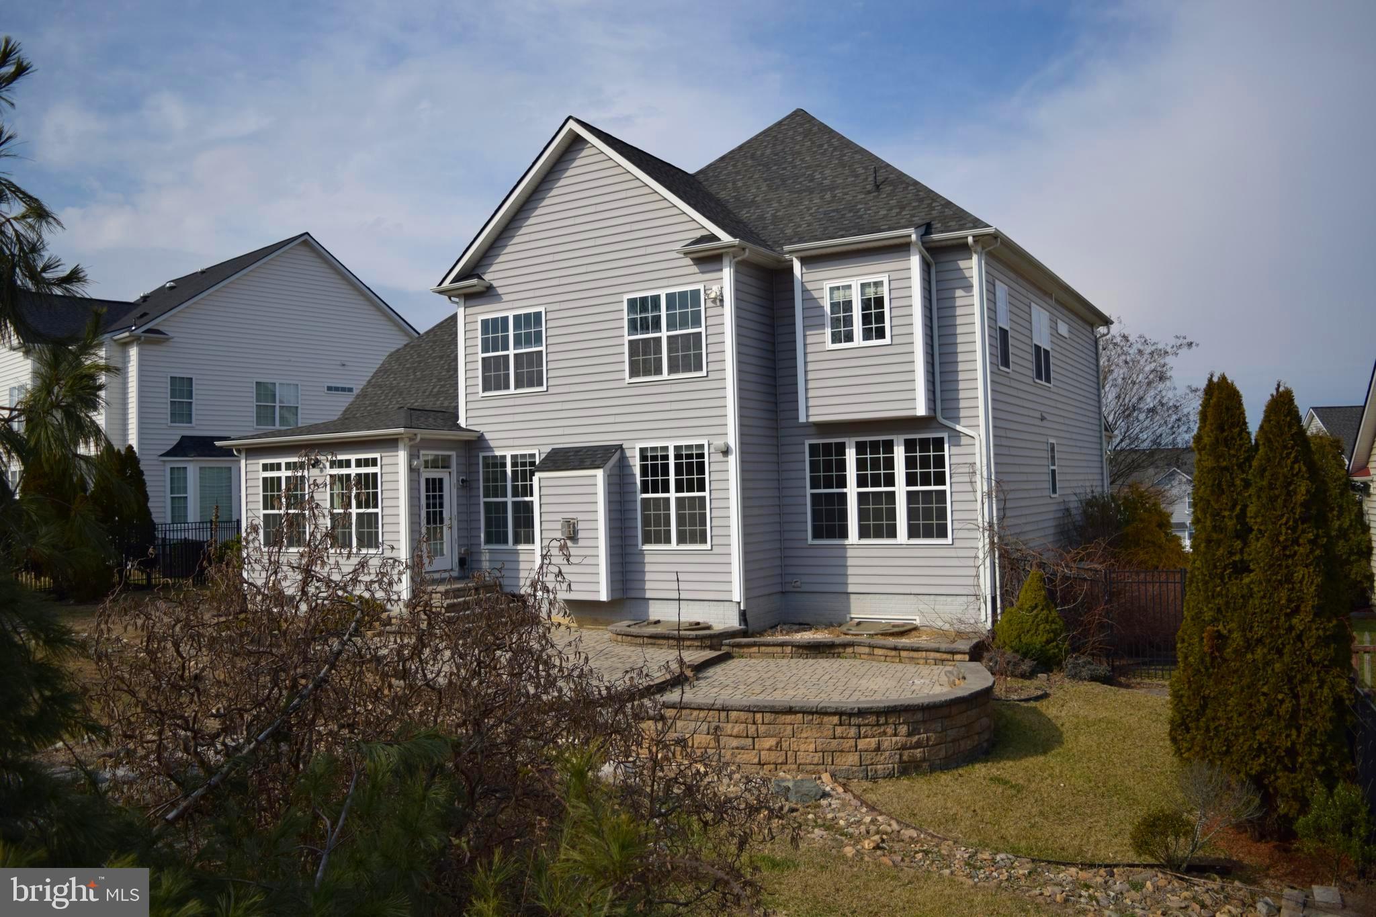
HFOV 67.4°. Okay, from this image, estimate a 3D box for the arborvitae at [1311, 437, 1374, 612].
[{"bbox_3d":[13.832,1.387,22.000,1.450,3.829,1.450,-3,-2,32],"label":"arborvitae"}]

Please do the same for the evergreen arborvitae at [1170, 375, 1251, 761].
[{"bbox_3d":[5.966,1.329,11.700,1.030,4.561,1.030,-3,-2,27],"label":"evergreen arborvitae"}]

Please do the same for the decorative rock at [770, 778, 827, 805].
[{"bbox_3d":[1.266,3.806,11.800,0.620,0.220,0.420,-2,-2,6],"label":"decorative rock"}]

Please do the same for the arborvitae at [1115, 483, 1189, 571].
[{"bbox_3d":[9.890,1.674,22.000,1.700,2.339,1.700,-2,-2,24],"label":"arborvitae"}]

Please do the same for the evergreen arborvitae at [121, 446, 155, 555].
[{"bbox_3d":[-13.668,1.355,25.500,1.150,3.349,1.150,-1,-2,-28],"label":"evergreen arborvitae"}]

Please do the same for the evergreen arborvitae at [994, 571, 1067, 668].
[{"bbox_3d":[5.358,2.528,16.200,1.120,1.562,1.120,-2,-2,18],"label":"evergreen arborvitae"}]

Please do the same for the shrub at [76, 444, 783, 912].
[{"bbox_3d":[-1.195,1.092,5.000,3.300,2.194,2.900,-1,-2,-14],"label":"shrub"}]

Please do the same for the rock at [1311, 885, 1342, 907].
[{"bbox_3d":[5.264,3.610,8.500,0.240,0.080,0.300,-3,-2,31],"label":"rock"}]

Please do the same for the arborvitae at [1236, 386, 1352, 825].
[{"bbox_3d":[5.958,1.470,10.150,1.070,4.379,1.070,-3,-2,30],"label":"arborvitae"}]

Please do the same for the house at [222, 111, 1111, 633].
[{"bbox_3d":[0.809,-2.691,25.664,16.346,12.085,16.767,-3,-2,31],"label":"house"}]

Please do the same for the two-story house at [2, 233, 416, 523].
[{"bbox_3d":[-18.686,-1.985,40.574,13.500,11.700,14.000,-3,-3,41],"label":"two-story house"}]

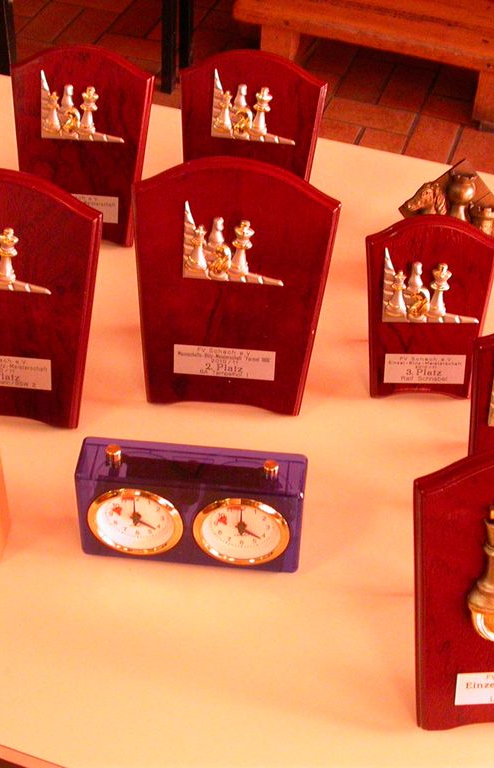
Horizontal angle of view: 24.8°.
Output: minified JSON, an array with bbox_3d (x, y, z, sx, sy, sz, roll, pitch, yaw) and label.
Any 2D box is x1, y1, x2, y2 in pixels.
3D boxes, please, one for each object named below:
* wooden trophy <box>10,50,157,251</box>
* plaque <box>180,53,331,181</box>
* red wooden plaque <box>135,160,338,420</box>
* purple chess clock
[{"bbox_3d":[-0.189,-0.270,1.268,0.165,0.224,0.026,6,25,4],"label":"wooden trophy"},{"bbox_3d":[0.000,-0.263,1.266,0.165,0.224,0.026,7,25,5],"label":"plaque"},{"bbox_3d":[-0.016,-0.092,1.074,0.193,0.249,0.028,6,25,4],"label":"red wooden plaque"},{"bbox_3d":[-0.046,0.103,0.953,0.189,0.114,0.055,5,45,3],"label":"purple chess clock"}]

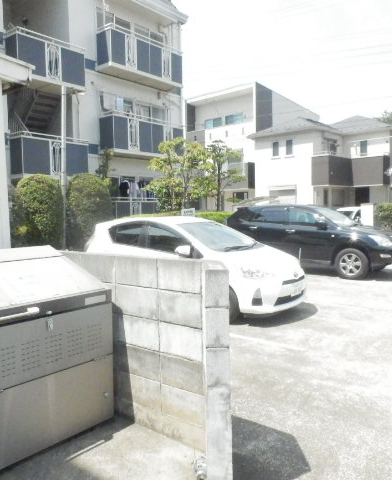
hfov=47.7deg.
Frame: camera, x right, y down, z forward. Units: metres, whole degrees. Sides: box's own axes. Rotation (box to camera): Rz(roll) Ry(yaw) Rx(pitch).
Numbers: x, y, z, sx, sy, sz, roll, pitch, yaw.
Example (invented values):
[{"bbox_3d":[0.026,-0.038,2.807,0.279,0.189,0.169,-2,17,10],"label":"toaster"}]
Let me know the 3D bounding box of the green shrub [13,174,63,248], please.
[{"bbox_3d":[-3.183,-0.307,8.998,1.050,2.030,1.050,2,5,38],"label":"green shrub"}]

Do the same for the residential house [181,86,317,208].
[{"bbox_3d":[4.362,-5.808,33.966,6.500,9.700,8.400,3,6,43],"label":"residential house"}]

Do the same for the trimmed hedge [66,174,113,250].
[{"bbox_3d":[-2.387,-0.420,9.994,1.050,2.080,1.050,2,5,38],"label":"trimmed hedge"}]

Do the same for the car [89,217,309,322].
[{"bbox_3d":[-0.099,0.376,7.529,3.995,1.445,1.695,2,5,35],"label":"car"}]

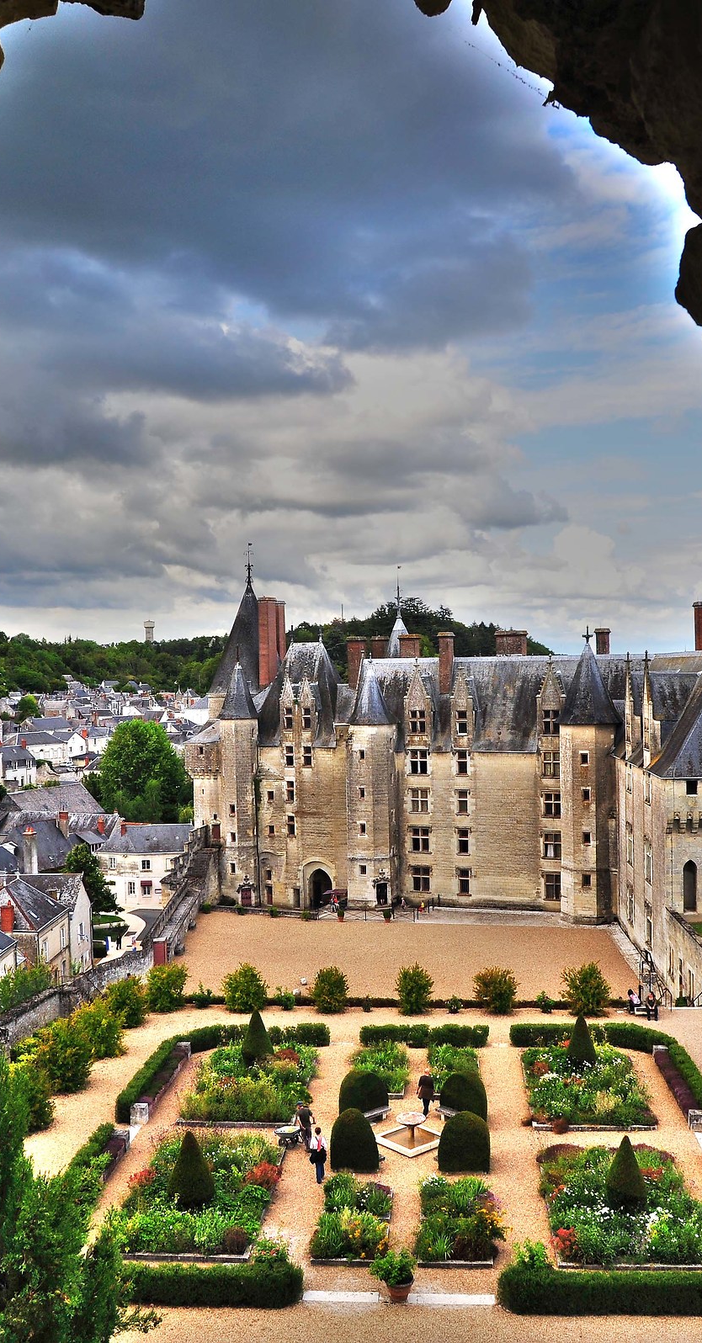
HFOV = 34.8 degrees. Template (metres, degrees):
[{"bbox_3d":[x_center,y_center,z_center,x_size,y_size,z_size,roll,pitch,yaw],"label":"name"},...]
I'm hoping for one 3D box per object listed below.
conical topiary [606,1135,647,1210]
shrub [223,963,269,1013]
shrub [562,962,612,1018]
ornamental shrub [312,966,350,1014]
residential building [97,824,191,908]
[{"bbox_3d":[8.242,14.813,33.812,1.220,1.900,1.220,0,1,0],"label":"conical topiary"},{"bbox_3d":[-5.159,15.435,54.726,2.220,2.300,2.220,-1,1,5],"label":"shrub"},{"bbox_3d":[11.100,14.999,52.856,2.290,2.560,2.290,-1,1,5],"label":"shrub"},{"bbox_3d":[-0.931,14.746,52.411,1.760,2.050,1.760,0,1,0],"label":"ornamental shrub"},{"bbox_3d":[-23.263,22.288,130.640,10.400,8.900,8.000,-1,1,3],"label":"residential building"}]

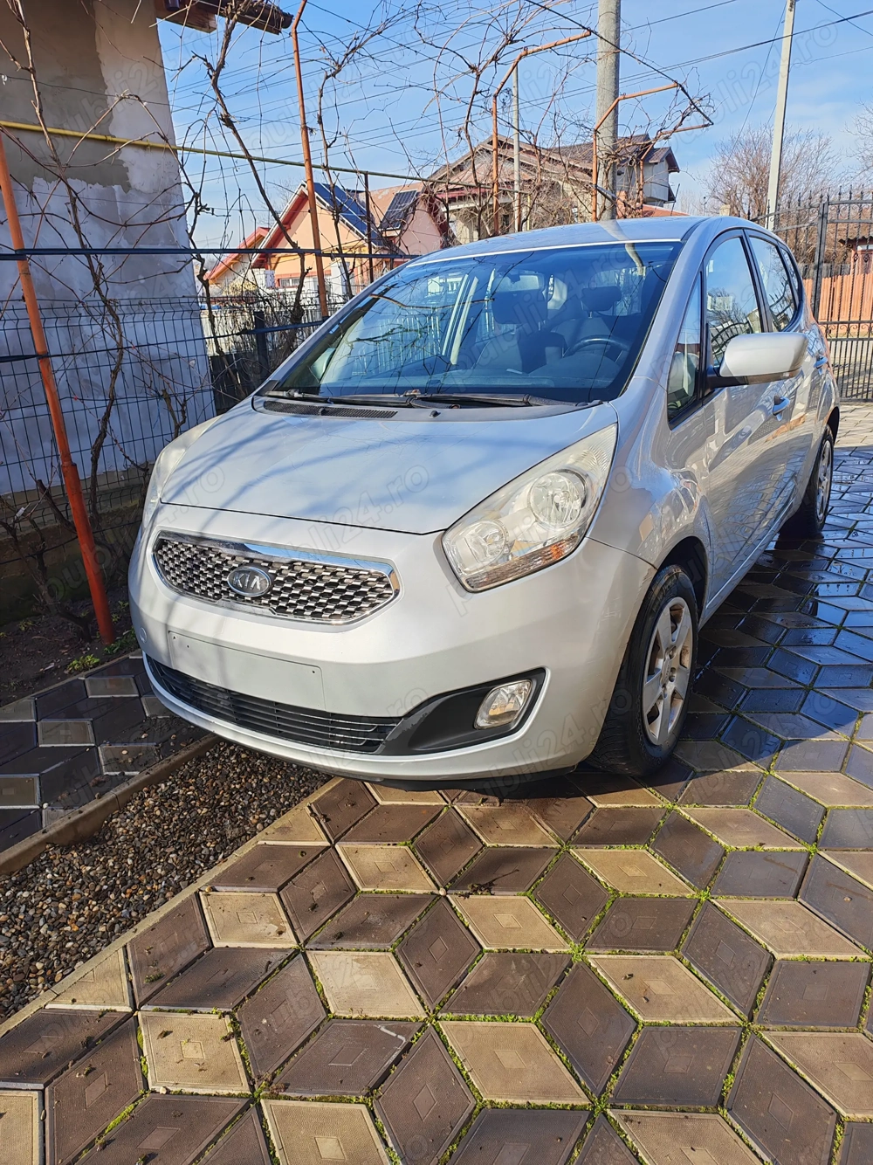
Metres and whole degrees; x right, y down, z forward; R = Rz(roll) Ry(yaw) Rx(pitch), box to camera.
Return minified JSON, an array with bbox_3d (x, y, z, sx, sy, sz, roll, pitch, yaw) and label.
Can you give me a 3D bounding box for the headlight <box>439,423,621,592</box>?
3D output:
[{"bbox_3d":[0.251,-0.181,1.950,0.300,0.325,0.470,7,22,28],"label":"headlight"}]

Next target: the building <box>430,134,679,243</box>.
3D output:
[{"bbox_3d":[5.948,-17.620,41.077,12.000,8.400,10.000,1,20,14],"label":"building"}]

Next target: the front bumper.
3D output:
[{"bbox_3d":[-0.335,0.105,2.273,1.750,0.650,0.610,9,23,32],"label":"front bumper"}]

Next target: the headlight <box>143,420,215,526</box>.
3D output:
[{"bbox_3d":[-0.794,-0.341,2.618,0.300,0.325,0.470,11,24,37],"label":"headlight"}]

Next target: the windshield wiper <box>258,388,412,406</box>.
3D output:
[{"bbox_3d":[-0.351,-0.610,2.657,0.730,0.060,0.070,14,26,41],"label":"windshield wiper"}]

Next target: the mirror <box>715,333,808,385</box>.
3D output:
[{"bbox_3d":[0.952,-0.654,2.344,0.225,0.160,0.135,9,23,32],"label":"mirror"}]

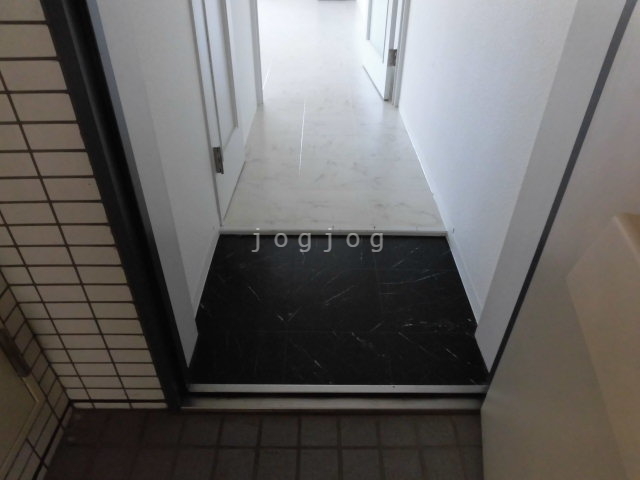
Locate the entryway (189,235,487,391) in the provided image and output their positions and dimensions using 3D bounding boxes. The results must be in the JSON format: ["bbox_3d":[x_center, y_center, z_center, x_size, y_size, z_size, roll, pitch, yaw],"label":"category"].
[{"bbox_3d":[0.051,0.195,1.486,0.890,0.030,0.730,0,36,0],"label":"entryway"}]

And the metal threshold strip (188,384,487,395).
[{"bbox_3d":[0.053,0.407,1.200,0.821,0.014,0.028,0,35,0],"label":"metal threshold strip"}]

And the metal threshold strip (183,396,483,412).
[{"bbox_3d":[0.043,0.442,1.186,0.813,0.016,0.034,0,35,0],"label":"metal threshold strip"}]

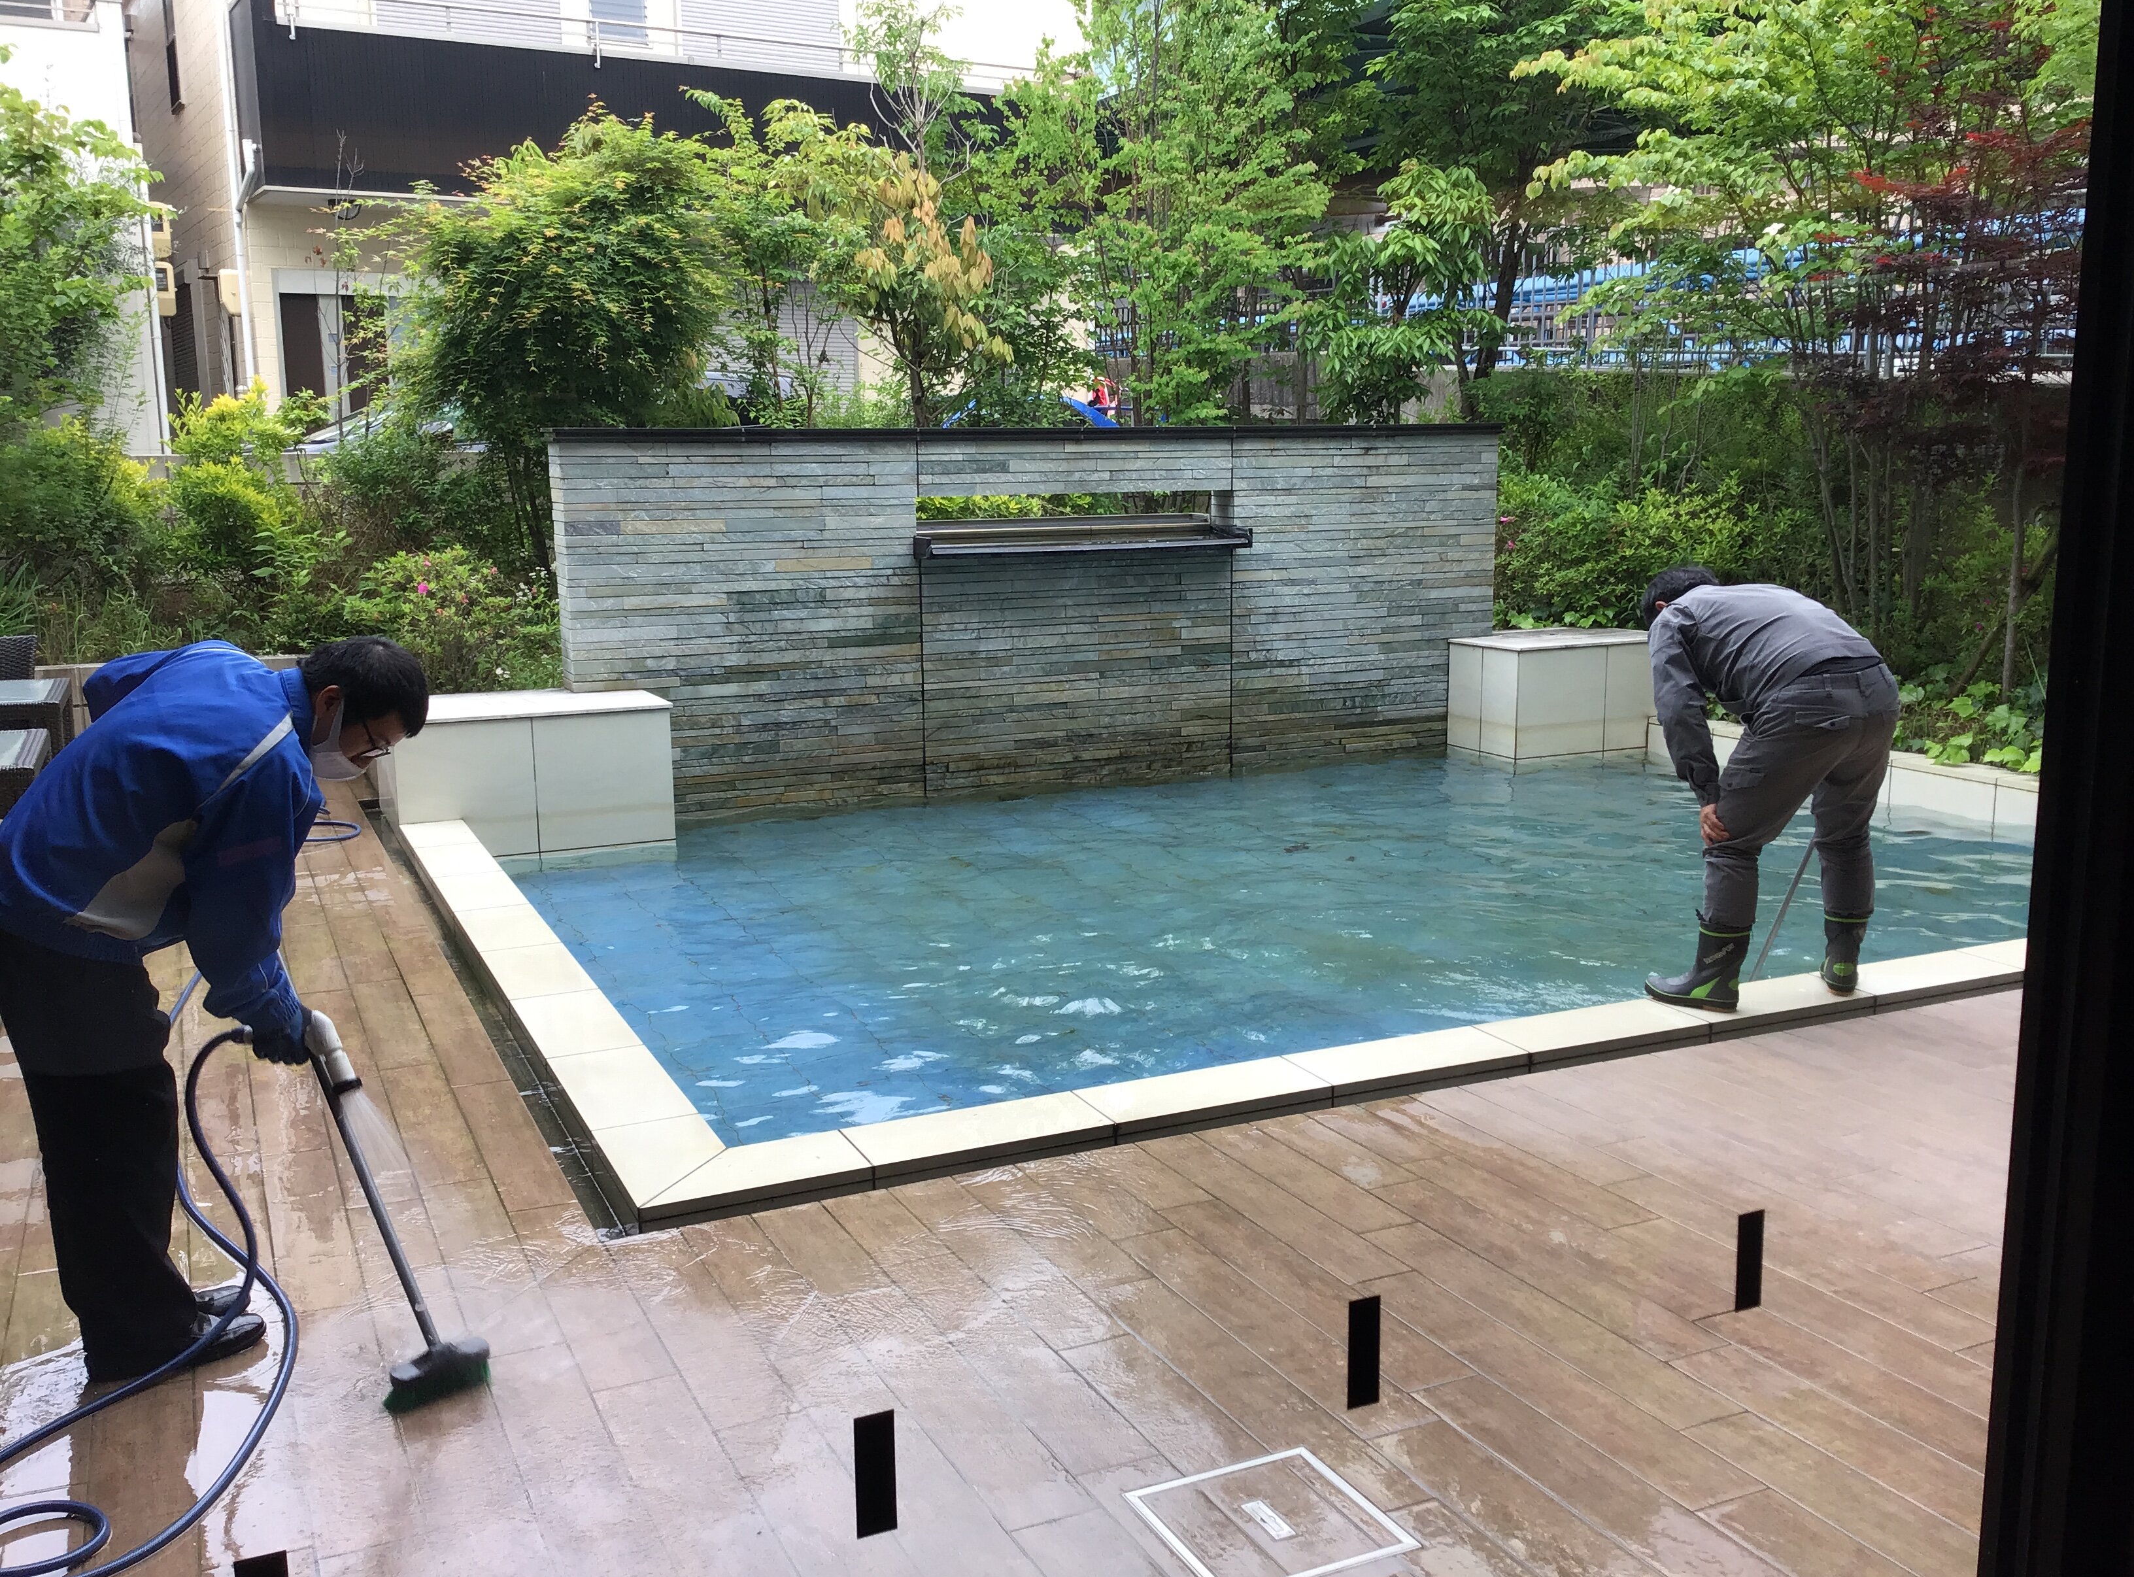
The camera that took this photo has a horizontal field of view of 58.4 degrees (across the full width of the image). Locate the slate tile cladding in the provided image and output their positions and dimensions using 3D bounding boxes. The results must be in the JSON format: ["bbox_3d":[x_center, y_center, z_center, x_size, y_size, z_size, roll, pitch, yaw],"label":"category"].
[{"bbox_3d":[0.027,-0.968,10.148,5.300,1.860,0.250,-5,11,-24],"label":"slate tile cladding"}]

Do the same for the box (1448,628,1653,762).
[{"bbox_3d":[2.850,-0.561,11.157,1.190,0.660,0.880,-5,11,-24],"label":"box"}]

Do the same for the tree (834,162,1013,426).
[{"bbox_3d":[-0.880,-2.406,11.604,1.150,2.700,1.100,-5,11,-24],"label":"tree"}]

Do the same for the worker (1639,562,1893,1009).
[{"bbox_3d":[1.924,-0.007,5.386,0.620,1.200,0.780,-10,14,-42],"label":"worker"}]

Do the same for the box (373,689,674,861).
[{"bbox_3d":[-2.476,-0.079,8.749,1.190,0.660,0.890,-5,11,-24],"label":"box"}]

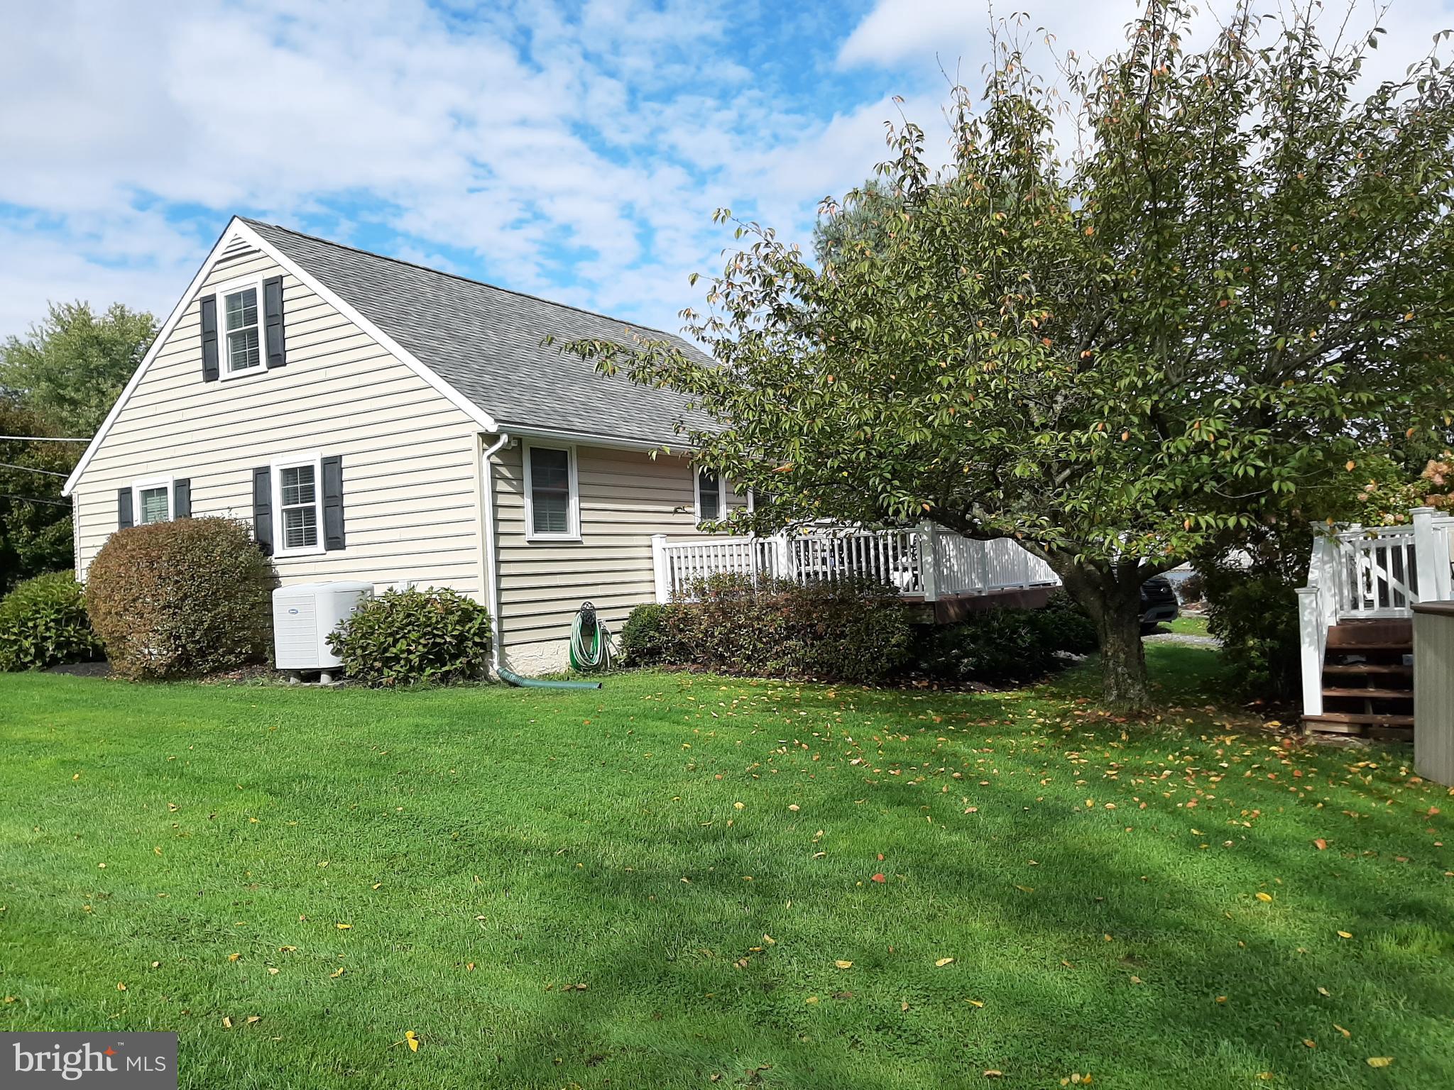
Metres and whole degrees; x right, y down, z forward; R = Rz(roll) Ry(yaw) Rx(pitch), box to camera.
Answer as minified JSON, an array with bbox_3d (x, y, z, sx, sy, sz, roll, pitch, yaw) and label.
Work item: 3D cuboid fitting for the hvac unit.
[{"bbox_3d":[-5.281,1.124,14.271,1.080,1.100,0.760,-4,-2,31],"label":"hvac unit"}]

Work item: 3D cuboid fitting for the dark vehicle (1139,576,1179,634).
[{"bbox_3d":[6.556,0.931,22.000,4.600,1.680,1.860,-5,-2,43],"label":"dark vehicle"}]

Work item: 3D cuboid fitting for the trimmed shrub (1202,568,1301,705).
[{"bbox_3d":[5.214,0.836,10.700,1.200,1.350,1.150,-4,-2,23],"label":"trimmed shrub"}]

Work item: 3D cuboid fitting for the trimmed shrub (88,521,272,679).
[{"bbox_3d":[-7.378,0.786,14.700,2.500,2.100,2.200,-4,-2,31],"label":"trimmed shrub"}]

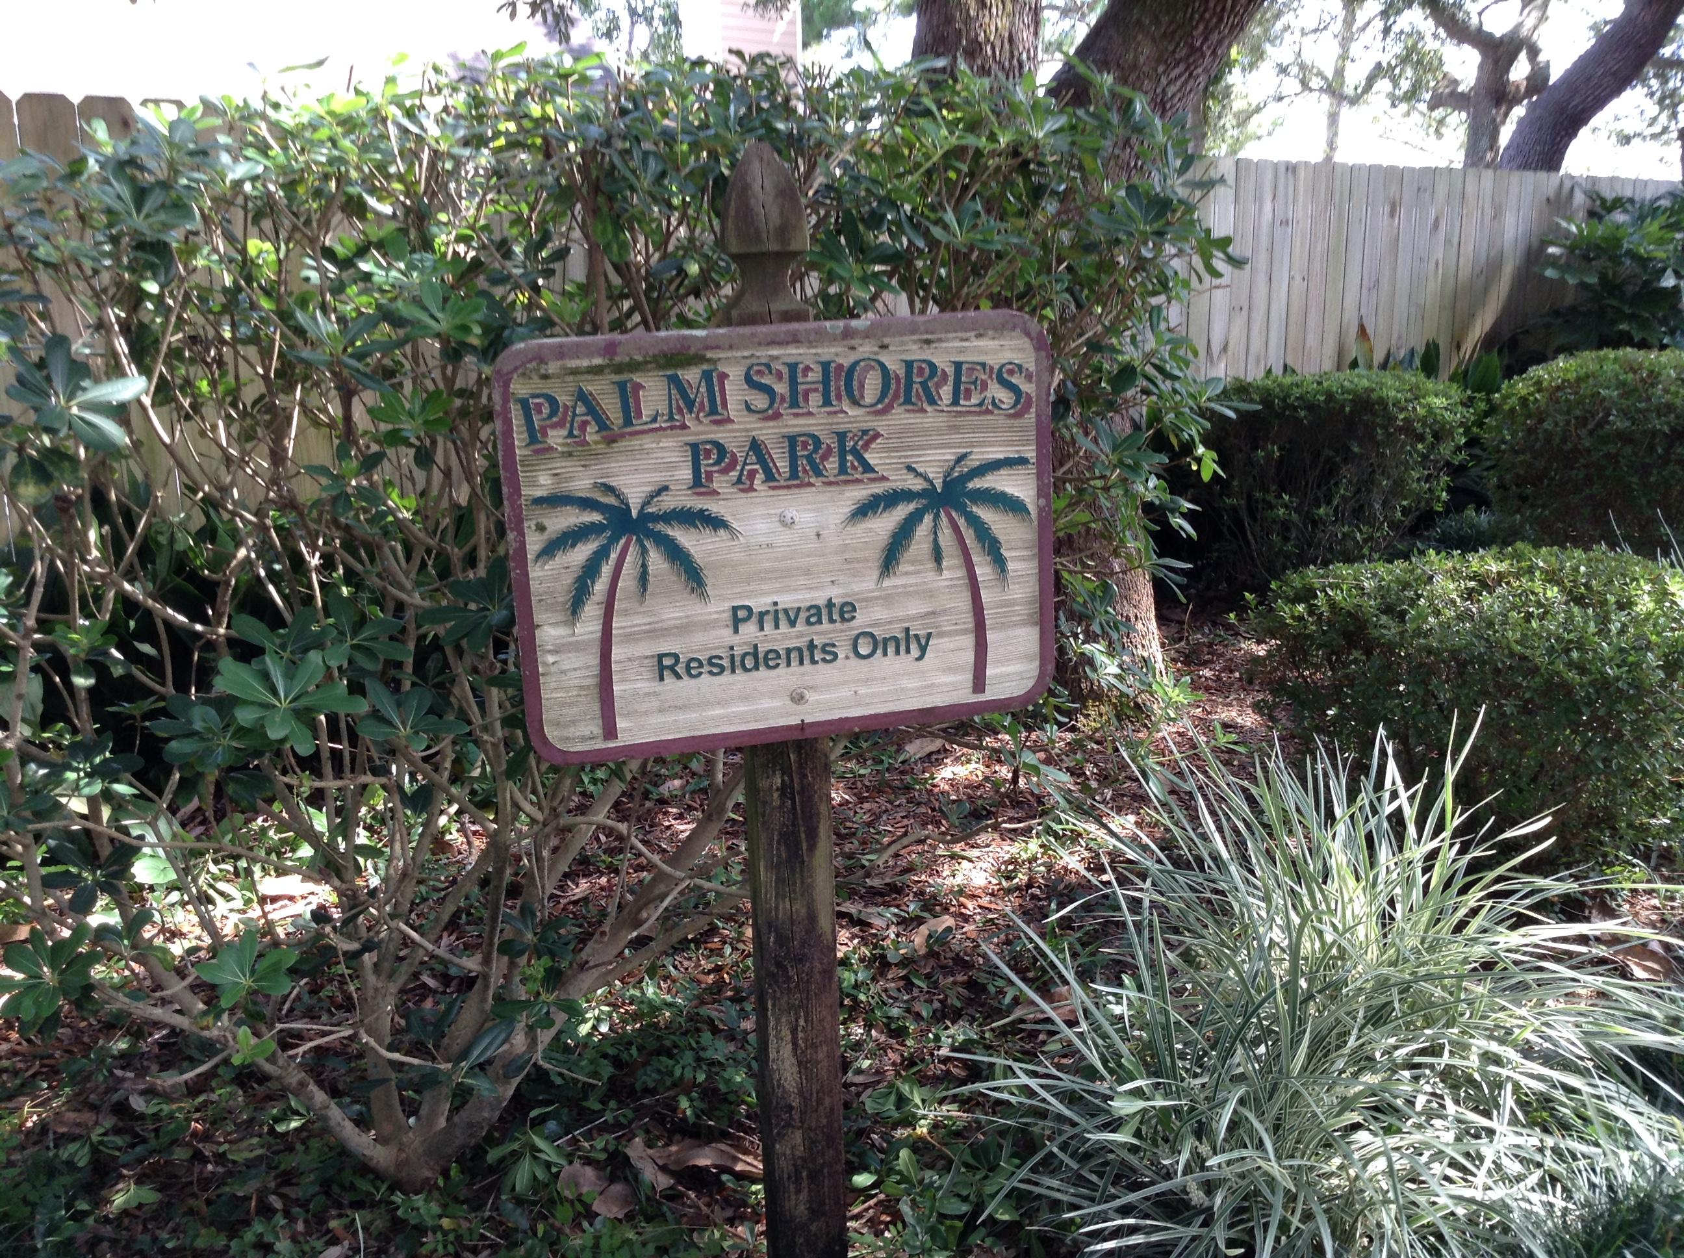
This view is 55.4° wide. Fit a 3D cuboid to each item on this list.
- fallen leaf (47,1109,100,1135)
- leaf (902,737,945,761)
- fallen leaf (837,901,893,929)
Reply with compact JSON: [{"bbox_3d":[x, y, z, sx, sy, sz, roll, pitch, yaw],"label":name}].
[{"bbox_3d":[-1.290,0.826,2.688,0.088,0.021,0.056,-5,14,-18],"label":"fallen leaf"},{"bbox_3d":[0.236,0.346,4.639,0.118,0.042,0.070,-6,14,-21],"label":"leaf"},{"bbox_3d":[0.050,0.622,3.493,0.120,0.032,0.060,4,14,19],"label":"fallen leaf"}]

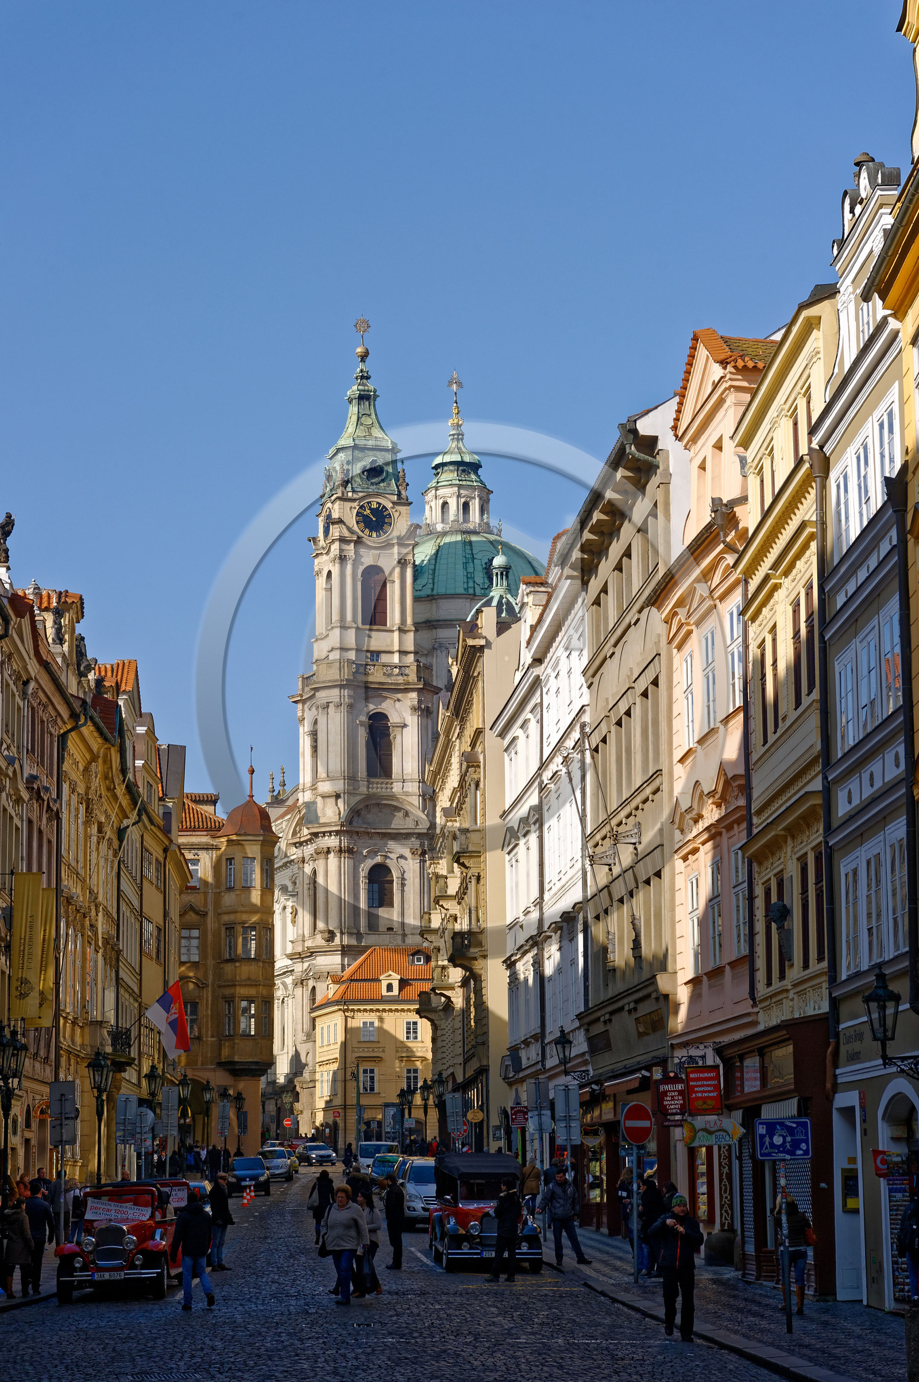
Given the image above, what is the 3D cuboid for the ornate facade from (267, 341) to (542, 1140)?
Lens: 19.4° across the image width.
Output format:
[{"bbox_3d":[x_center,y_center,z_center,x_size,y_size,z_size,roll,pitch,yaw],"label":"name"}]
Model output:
[{"bbox_3d":[-6.246,5.979,264.501,27.000,77.500,31.000,2,-11,-14],"label":"ornate facade"}]

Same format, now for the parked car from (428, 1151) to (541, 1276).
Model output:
[{"bbox_3d":[0.429,9.671,49.982,1.760,2.040,4.600,0,-10,-4],"label":"parked car"}]

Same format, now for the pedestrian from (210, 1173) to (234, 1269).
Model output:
[{"bbox_3d":[-4.290,9.553,48.457,0.420,1.760,0.450,-2,-10,10],"label":"pedestrian"}]

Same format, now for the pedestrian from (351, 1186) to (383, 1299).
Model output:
[{"bbox_3d":[-1.476,8.783,42.700,0.480,1.674,0.500,8,-13,-40],"label":"pedestrian"}]

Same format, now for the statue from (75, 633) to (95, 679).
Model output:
[{"bbox_3d":[-13.555,-1.318,97.149,0.600,1.650,0.700,0,-10,-3],"label":"statue"}]

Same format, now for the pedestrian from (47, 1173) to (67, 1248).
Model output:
[{"bbox_3d":[-8.812,11.391,58.950,0.450,1.690,0.320,-1,-10,0],"label":"pedestrian"}]

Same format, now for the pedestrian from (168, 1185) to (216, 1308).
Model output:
[{"bbox_3d":[-3.869,8.077,38.953,0.620,1.720,0.500,2,-11,-14],"label":"pedestrian"}]

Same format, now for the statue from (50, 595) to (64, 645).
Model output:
[{"bbox_3d":[-13.050,-2.281,87.149,0.500,1.650,0.500,0,-10,-3],"label":"statue"}]

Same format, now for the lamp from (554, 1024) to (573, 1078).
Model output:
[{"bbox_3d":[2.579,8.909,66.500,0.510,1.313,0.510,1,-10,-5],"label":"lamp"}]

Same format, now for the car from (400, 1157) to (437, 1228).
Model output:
[{"bbox_3d":[-0.590,13.160,70.360,1.920,1.800,4.750,0,-10,-4],"label":"car"}]

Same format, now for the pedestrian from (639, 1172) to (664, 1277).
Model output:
[{"bbox_3d":[3.253,9.045,45.600,0.450,1.763,0.500,-2,-10,10],"label":"pedestrian"}]

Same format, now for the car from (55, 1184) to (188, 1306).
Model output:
[{"bbox_3d":[-5.545,9.116,44.734,1.730,1.820,4.400,0,-10,-1],"label":"car"}]

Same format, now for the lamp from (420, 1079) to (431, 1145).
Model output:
[{"bbox_3d":[-1.304,16.987,102.391,0.460,4.400,0.460,0,-10,-4],"label":"lamp"}]

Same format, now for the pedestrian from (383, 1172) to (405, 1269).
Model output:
[{"bbox_3d":[-1.208,9.653,49.053,0.420,1.720,0.460,0,-10,-6],"label":"pedestrian"}]

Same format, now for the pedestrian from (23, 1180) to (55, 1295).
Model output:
[{"bbox_3d":[-6.522,8.487,41.753,0.460,1.720,0.340,-3,-10,11],"label":"pedestrian"}]

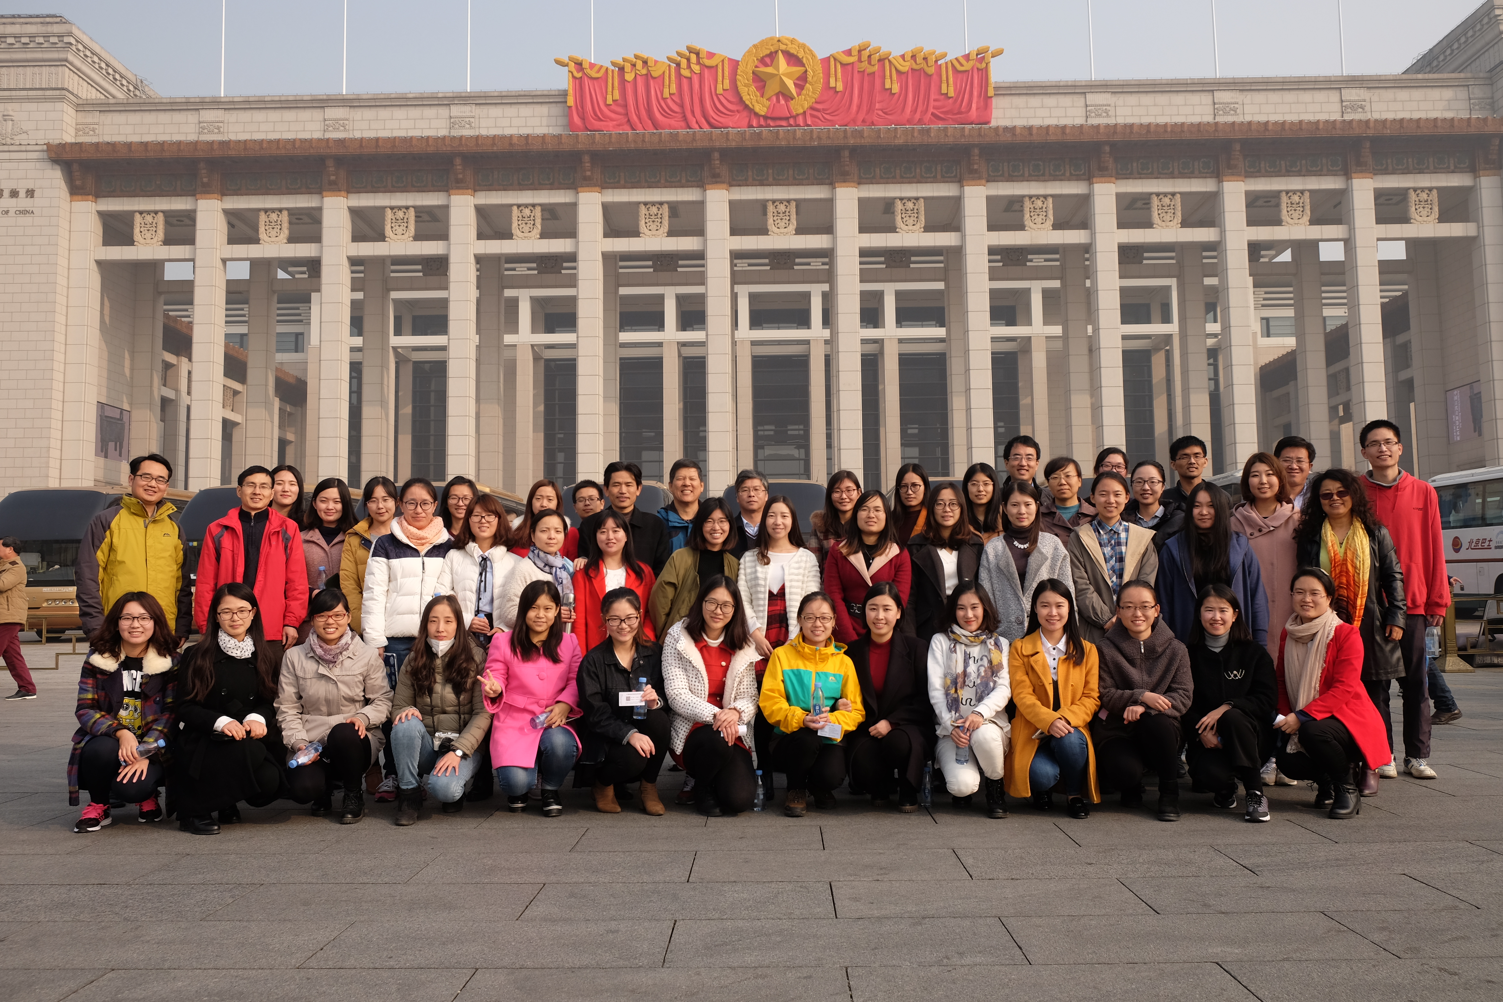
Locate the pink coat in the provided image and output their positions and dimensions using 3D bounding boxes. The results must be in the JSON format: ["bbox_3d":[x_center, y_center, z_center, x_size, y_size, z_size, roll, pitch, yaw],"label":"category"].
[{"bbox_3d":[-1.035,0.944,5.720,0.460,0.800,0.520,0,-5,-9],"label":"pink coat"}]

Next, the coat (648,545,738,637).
[{"bbox_3d":[-0.278,0.573,6.030,0.470,0.710,0.320,1,-5,-17],"label":"coat"}]

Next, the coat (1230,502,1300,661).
[{"bbox_3d":[2.552,0.442,6.000,0.420,0.870,0.300,-3,-5,22],"label":"coat"}]

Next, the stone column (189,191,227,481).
[{"bbox_3d":[-39.029,-7.696,86.374,1.600,28.728,1.600,-1,-5,1],"label":"stone column"}]

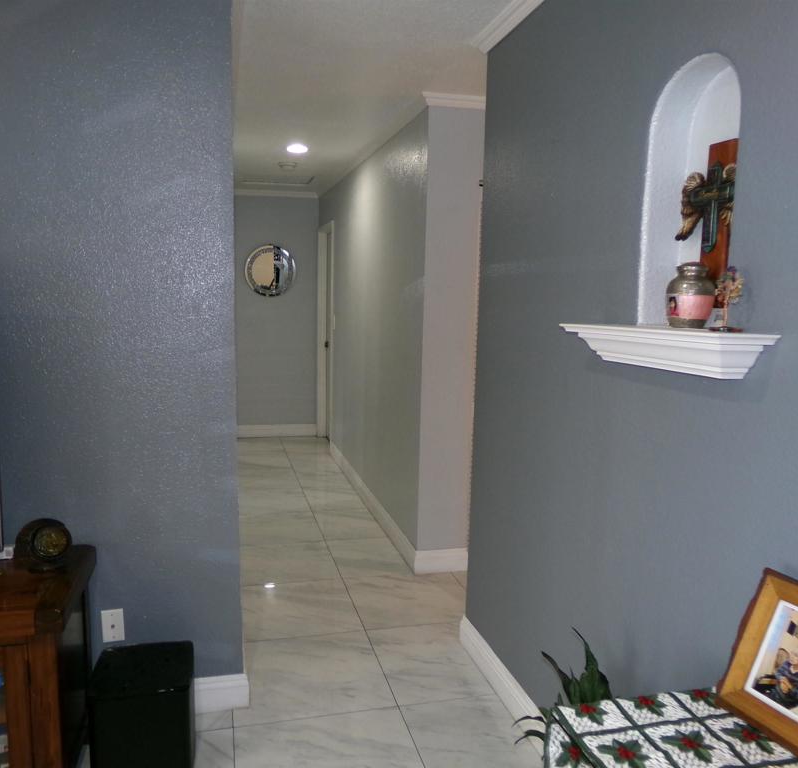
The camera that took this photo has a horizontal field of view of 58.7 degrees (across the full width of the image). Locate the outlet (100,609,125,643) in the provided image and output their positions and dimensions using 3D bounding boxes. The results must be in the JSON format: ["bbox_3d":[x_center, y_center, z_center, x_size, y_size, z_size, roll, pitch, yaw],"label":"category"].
[{"bbox_3d":[-0.985,0.835,2.447,0.070,0.114,0.008,-1,8,-15],"label":"outlet"}]

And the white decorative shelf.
[{"bbox_3d":[0.584,-0.081,1.651,0.140,0.094,0.630,-1,8,-15],"label":"white decorative shelf"}]

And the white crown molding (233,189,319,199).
[{"bbox_3d":[-1.203,-1.838,6.831,0.903,0.056,0.055,-1,8,-15],"label":"white crown molding"}]

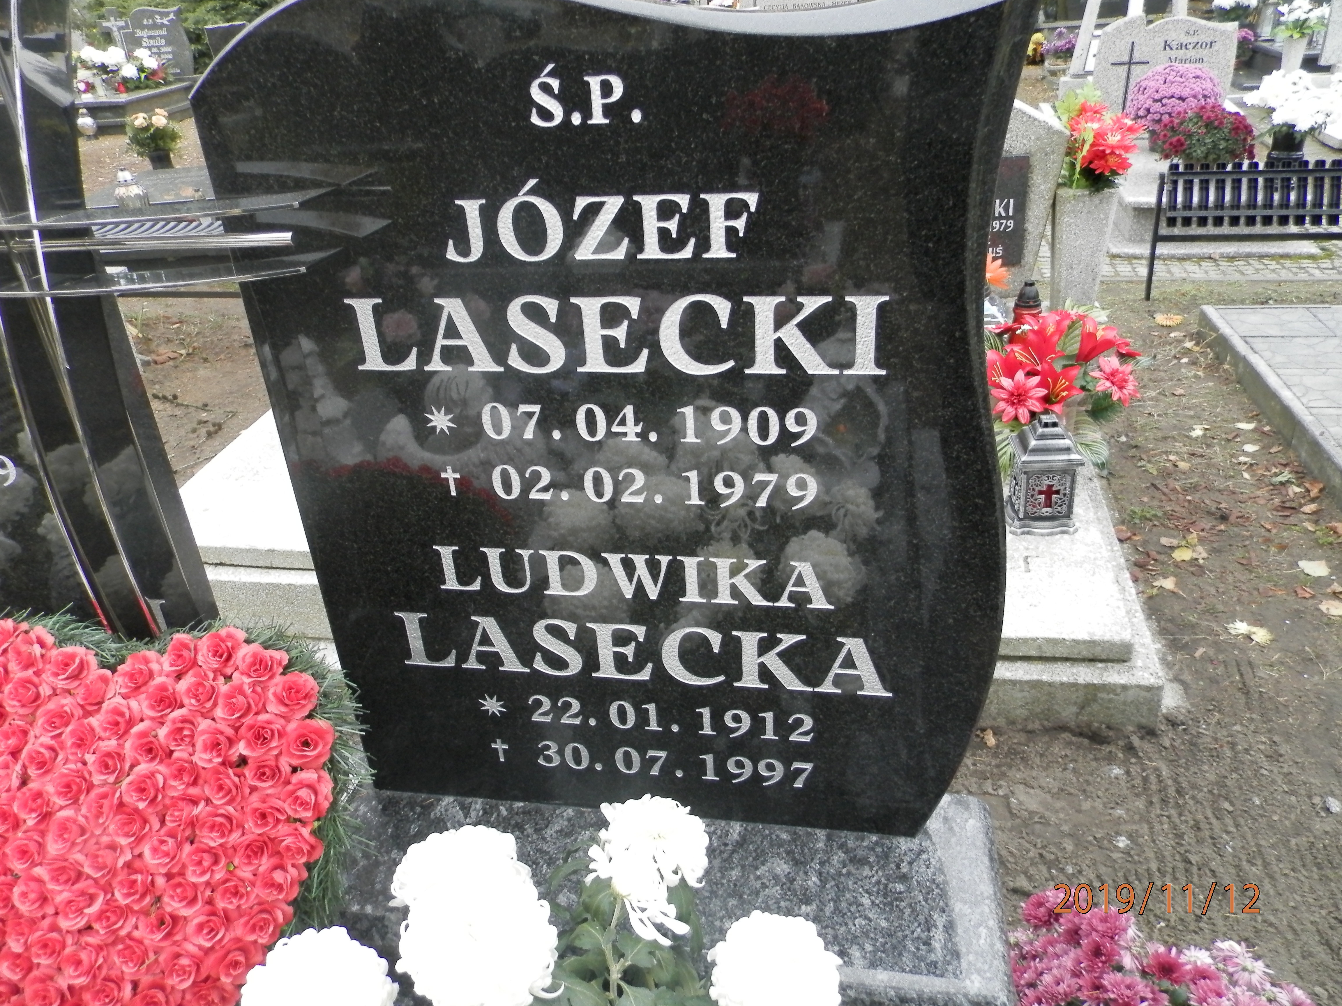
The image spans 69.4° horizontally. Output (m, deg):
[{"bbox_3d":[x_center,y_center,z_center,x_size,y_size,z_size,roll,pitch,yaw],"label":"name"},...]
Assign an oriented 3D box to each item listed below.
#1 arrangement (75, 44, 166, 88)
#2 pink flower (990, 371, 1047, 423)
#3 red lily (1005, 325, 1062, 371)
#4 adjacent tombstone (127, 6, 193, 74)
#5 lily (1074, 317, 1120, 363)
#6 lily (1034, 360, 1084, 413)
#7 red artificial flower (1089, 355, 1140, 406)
[{"bbox_3d":[-5.452,-4.336,9.600,1.000,0.360,0.450,1,31,12],"label":"arrangement"},{"bbox_3d":[0.844,-0.256,2.345,0.136,0.130,0.060,5,0,18],"label":"pink flower"},{"bbox_3d":[0.887,-0.377,2.370,0.140,0.120,0.110,21,-1,37],"label":"red lily"},{"bbox_3d":[-5.443,-4.897,10.300,0.760,0.730,0.100,1,31,12],"label":"adjacent tombstone"},{"bbox_3d":[1.047,-0.400,2.380,0.110,0.120,0.110,38,39,1],"label":"lily"},{"bbox_3d":[0.937,-0.282,2.340,0.125,0.125,0.100,-6,-15,-2],"label":"lily"},{"bbox_3d":[1.083,-0.301,2.360,0.128,0.128,0.060,-7,-2,-3],"label":"red artificial flower"}]

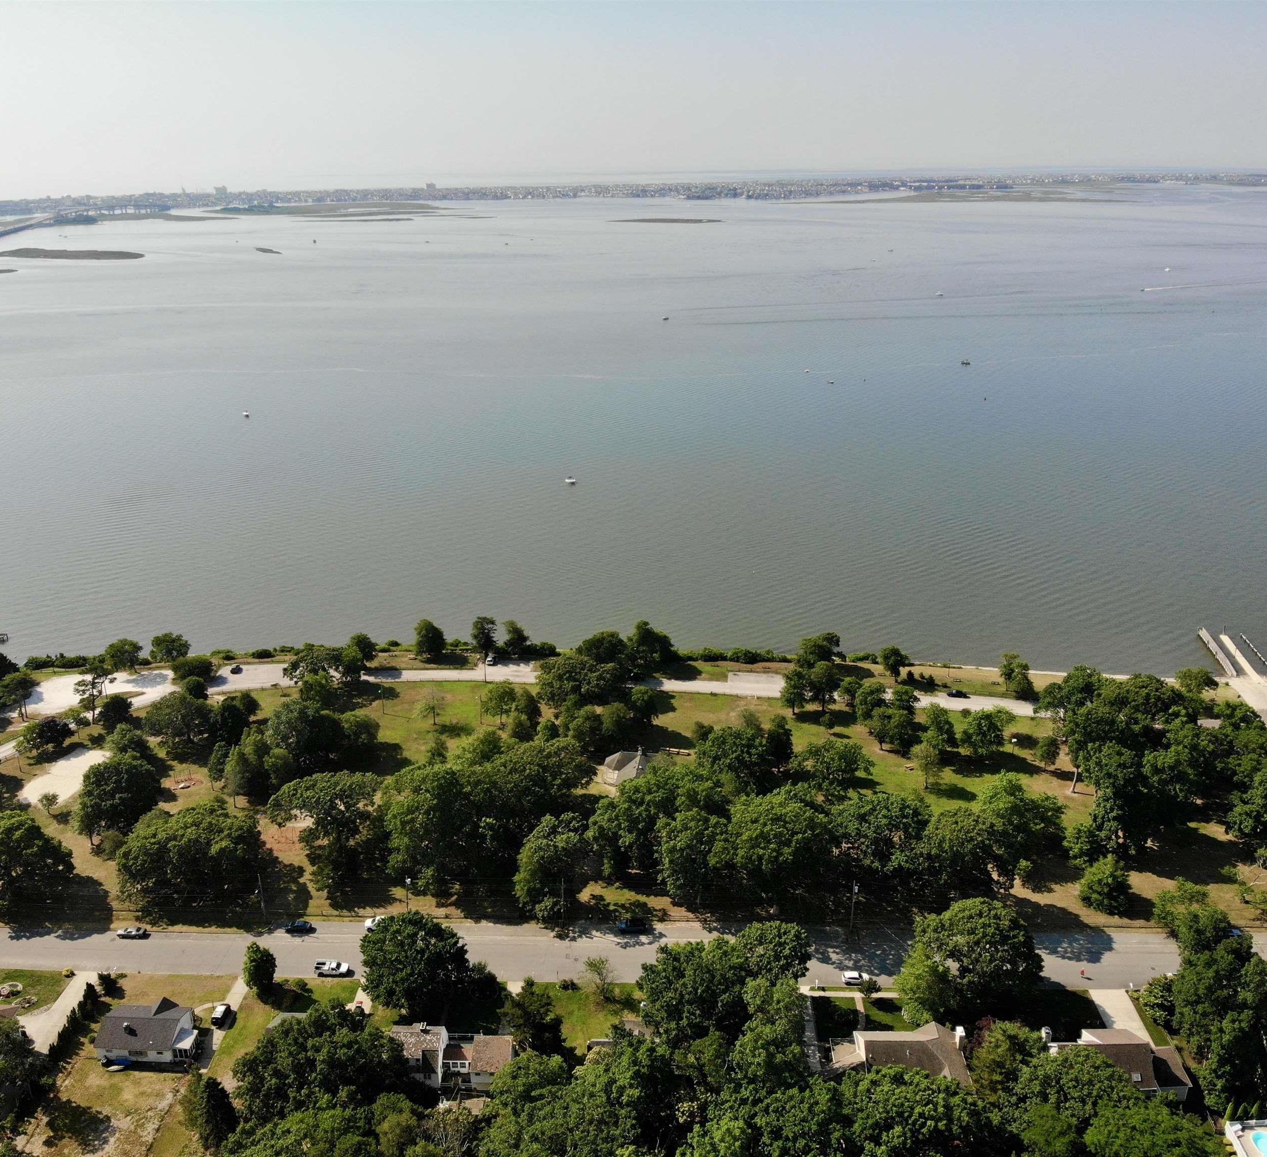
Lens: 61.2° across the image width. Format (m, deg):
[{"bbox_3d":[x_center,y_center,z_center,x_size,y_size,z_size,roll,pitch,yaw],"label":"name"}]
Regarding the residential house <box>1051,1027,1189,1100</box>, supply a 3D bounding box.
[{"bbox_3d":[65.135,65.199,146.439,18.500,7.000,10.200,0,21,2],"label":"residential house"}]

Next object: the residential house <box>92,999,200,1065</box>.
[{"bbox_3d":[-69.390,65.202,154.701,13.400,4.500,8.400,0,21,2],"label":"residential house"}]

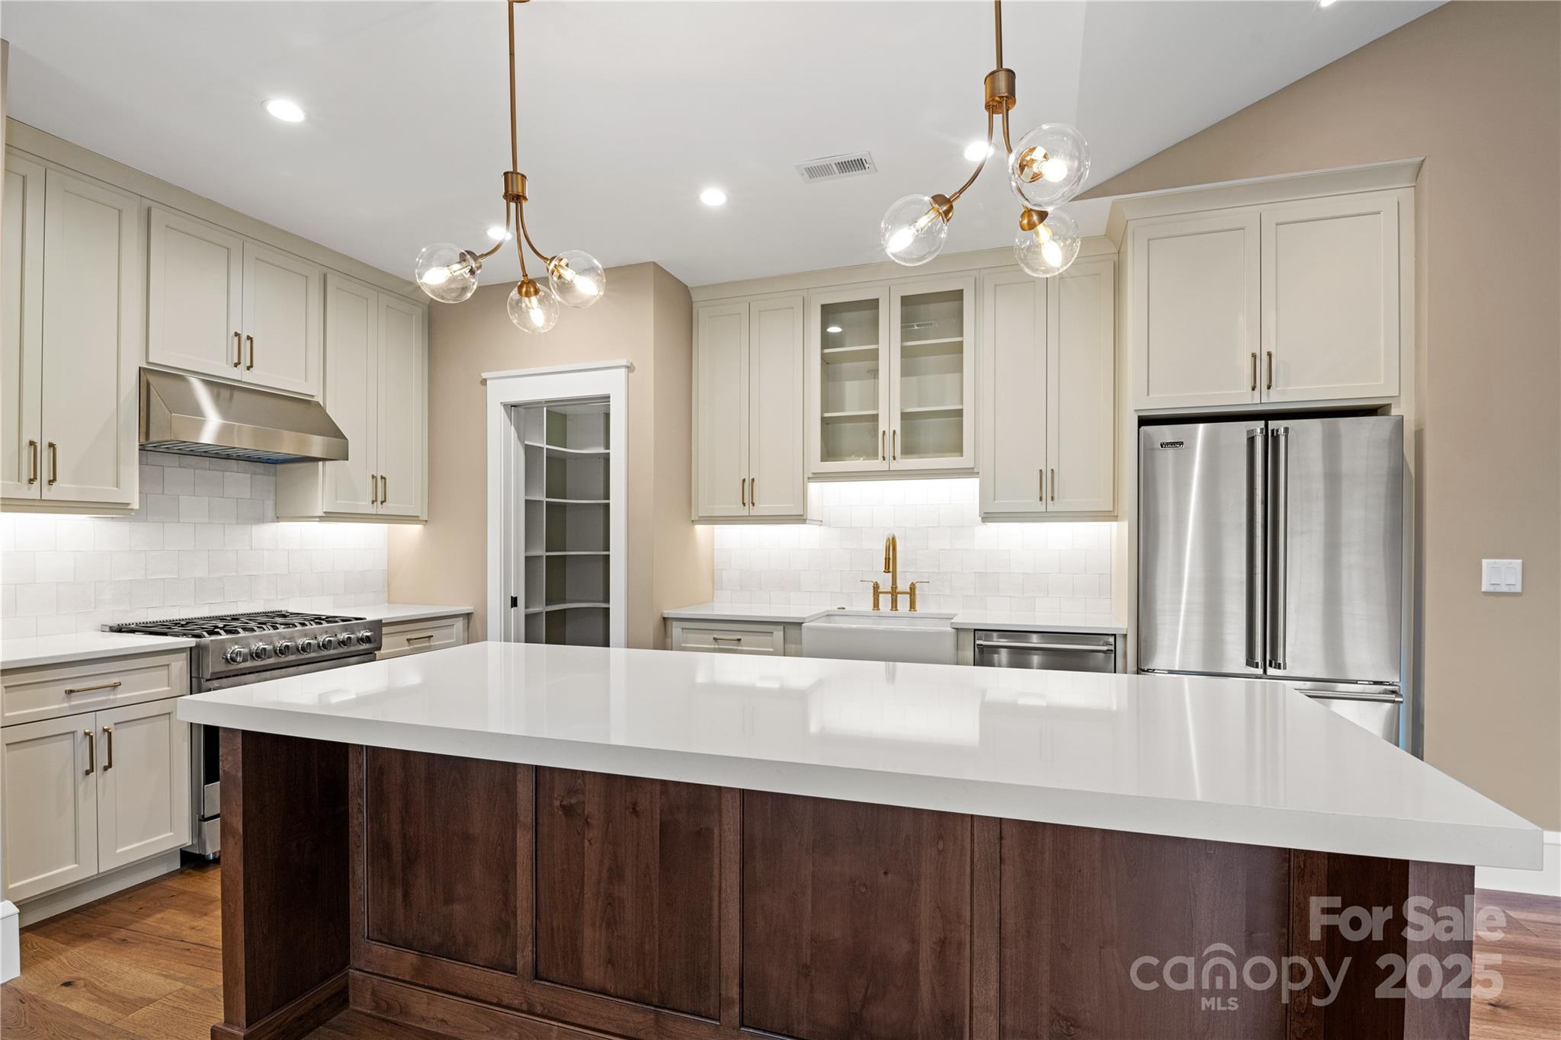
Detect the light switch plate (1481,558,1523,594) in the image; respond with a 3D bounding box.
[{"bbox_3d":[2.683,0.209,2.415,0.117,0.115,0.008,0,-1,17],"label":"light switch plate"}]

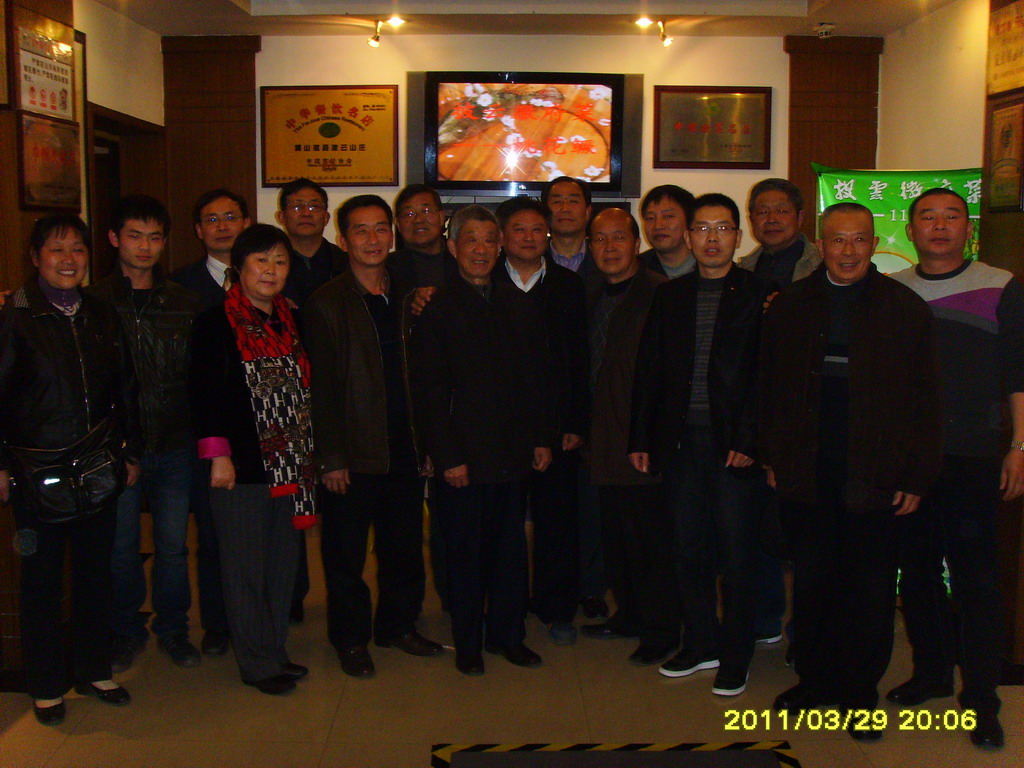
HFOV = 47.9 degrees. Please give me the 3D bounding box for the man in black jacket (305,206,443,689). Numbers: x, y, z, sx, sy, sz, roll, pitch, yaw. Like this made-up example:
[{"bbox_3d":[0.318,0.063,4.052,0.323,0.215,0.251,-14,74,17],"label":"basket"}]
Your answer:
[{"bbox_3d":[-0.498,0.172,4.087,0.520,1.664,0.340,-4,9,-26],"label":"man in black jacket"}]

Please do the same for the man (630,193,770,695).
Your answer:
[{"bbox_3d":[0.646,0.198,3.927,0.490,1.671,0.350,1,8,10],"label":"man"}]

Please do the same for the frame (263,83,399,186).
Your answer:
[{"bbox_3d":[-0.973,-1.322,6.120,0.738,0.539,0.035,0,8,-1],"label":"frame"}]

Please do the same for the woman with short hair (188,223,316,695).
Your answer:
[{"bbox_3d":[-0.844,0.249,3.880,0.460,1.569,0.310,-6,10,-37],"label":"woman with short hair"}]

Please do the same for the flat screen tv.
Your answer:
[{"bbox_3d":[0.071,-1.299,6.019,1.055,0.635,0.100,0,8,-1],"label":"flat screen tv"}]

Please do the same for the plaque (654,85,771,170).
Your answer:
[{"bbox_3d":[1.065,-1.354,6.094,0.621,0.438,0.030,0,8,-1],"label":"plaque"}]

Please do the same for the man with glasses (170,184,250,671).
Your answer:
[{"bbox_3d":[-1.053,0.144,4.216,0.490,1.699,0.330,-1,8,-8],"label":"man with glasses"}]

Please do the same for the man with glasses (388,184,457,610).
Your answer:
[{"bbox_3d":[-0.340,0.099,4.479,0.500,1.720,0.330,-1,8,-5],"label":"man with glasses"}]

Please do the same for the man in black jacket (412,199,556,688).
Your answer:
[{"bbox_3d":[-0.107,0.201,4.051,0.510,1.632,0.330,0,8,-4],"label":"man in black jacket"}]

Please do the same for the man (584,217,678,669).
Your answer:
[{"bbox_3d":[0.418,0.175,4.204,0.500,1.625,0.360,6,10,37],"label":"man"}]

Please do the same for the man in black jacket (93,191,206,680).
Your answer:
[{"bbox_3d":[-1.307,0.175,4.086,0.470,1.673,0.330,-2,8,-11],"label":"man in black jacket"}]

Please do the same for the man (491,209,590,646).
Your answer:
[{"bbox_3d":[0.058,0.143,4.338,0.520,1.671,0.340,0,8,-1],"label":"man"}]

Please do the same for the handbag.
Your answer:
[{"bbox_3d":[-1.352,0.264,3.530,0.346,0.313,0.130,-2,8,-15],"label":"handbag"}]

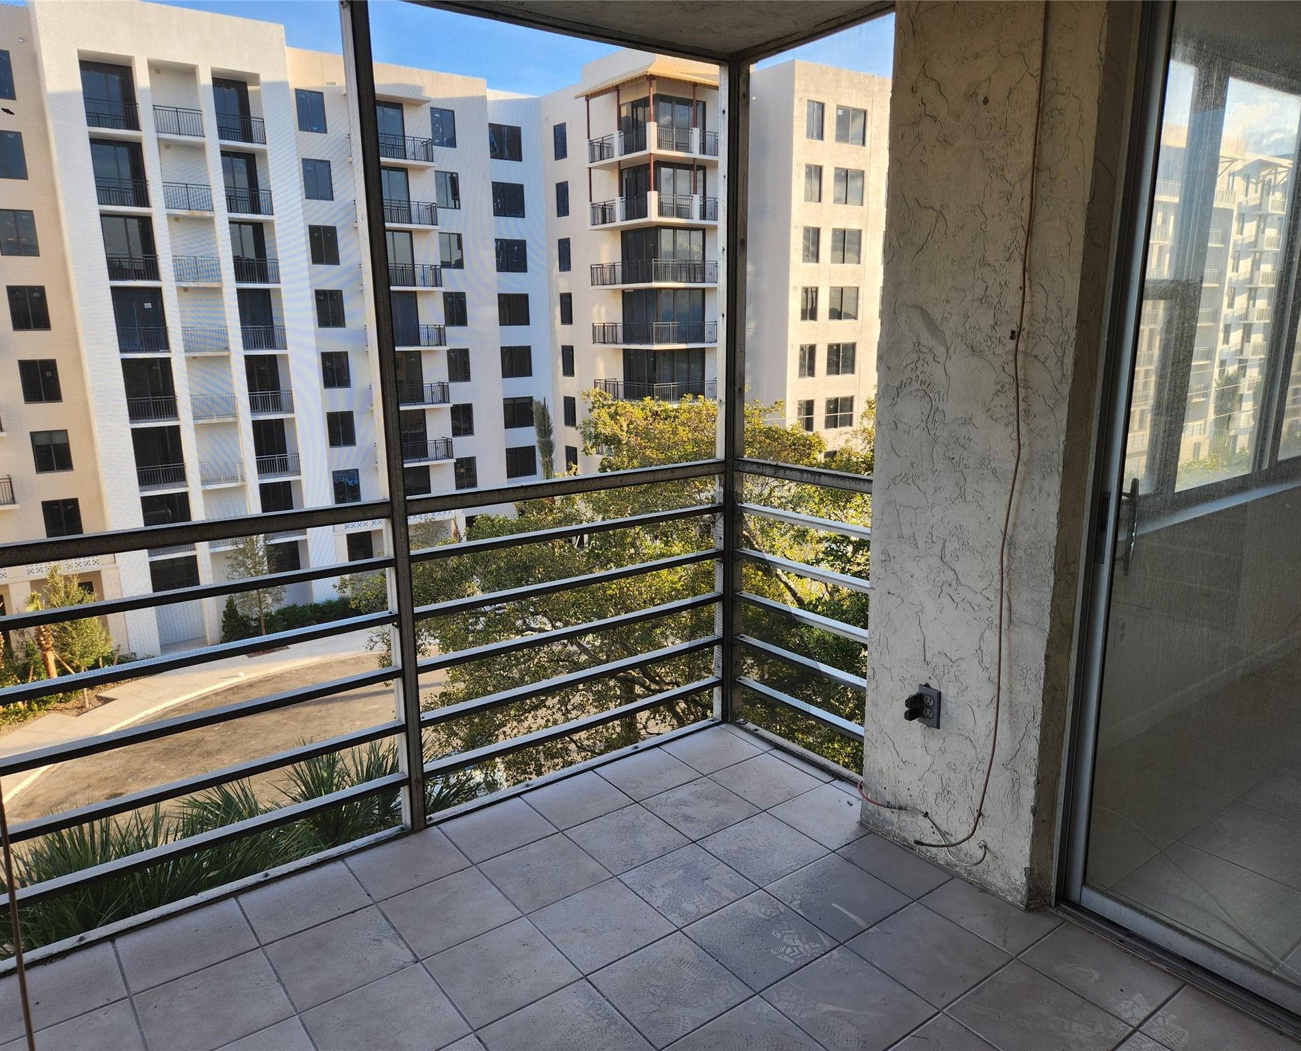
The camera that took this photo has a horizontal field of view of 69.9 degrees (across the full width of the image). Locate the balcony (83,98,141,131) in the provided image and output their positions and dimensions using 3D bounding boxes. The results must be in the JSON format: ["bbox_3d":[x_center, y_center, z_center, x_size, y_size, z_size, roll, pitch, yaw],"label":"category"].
[{"bbox_3d":[-22.543,-17.096,39.007,1.984,1.200,1.500,-10,16,-34],"label":"balcony"}]

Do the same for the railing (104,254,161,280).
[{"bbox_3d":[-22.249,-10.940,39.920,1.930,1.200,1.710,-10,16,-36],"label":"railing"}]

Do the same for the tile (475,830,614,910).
[{"bbox_3d":[-0.319,1.044,2.804,0.302,0.010,0.302,-10,16,-36],"label":"tile"}]

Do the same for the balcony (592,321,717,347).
[{"bbox_3d":[0.690,-10.160,49.023,5.310,1.080,5.310,-10,16,-36],"label":"balcony"}]

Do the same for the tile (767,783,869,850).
[{"bbox_3d":[0.601,0.973,3.104,0.302,0.010,0.302,-10,16,-36],"label":"tile"}]

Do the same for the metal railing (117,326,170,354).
[{"bbox_3d":[-22.376,-8.153,41.065,1.984,1.200,1.500,-10,16,-34],"label":"metal railing"}]

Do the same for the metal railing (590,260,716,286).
[{"bbox_3d":[0.476,-12.993,48.175,4.828,1.075,5.364,-10,15,-35],"label":"metal railing"}]

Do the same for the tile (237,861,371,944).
[{"bbox_3d":[-0.983,1.067,2.645,0.303,0.010,0.272,-9,16,-36],"label":"tile"}]

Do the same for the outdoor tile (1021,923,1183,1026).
[{"bbox_3d":[1.131,1.130,2.352,0.251,0.012,0.303,-9,16,-36],"label":"outdoor tile"}]

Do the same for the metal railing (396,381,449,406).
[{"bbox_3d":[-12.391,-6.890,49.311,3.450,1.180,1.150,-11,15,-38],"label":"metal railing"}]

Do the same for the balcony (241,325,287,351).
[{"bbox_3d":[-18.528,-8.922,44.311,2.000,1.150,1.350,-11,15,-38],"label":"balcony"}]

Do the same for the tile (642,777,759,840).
[{"bbox_3d":[0.170,0.955,3.140,0.303,0.012,0.303,-9,16,-36],"label":"tile"}]

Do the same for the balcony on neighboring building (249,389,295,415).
[{"bbox_3d":[-17.583,-5.643,43.173,1.948,1.069,0.060,-10,16,-36],"label":"balcony on neighboring building"}]

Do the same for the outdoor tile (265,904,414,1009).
[{"bbox_3d":[-0.807,1.118,2.421,0.303,0.012,0.303,-9,16,-36],"label":"outdoor tile"}]

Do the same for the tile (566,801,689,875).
[{"bbox_3d":[-0.074,0.996,2.961,0.303,0.012,0.303,-9,16,-36],"label":"tile"}]

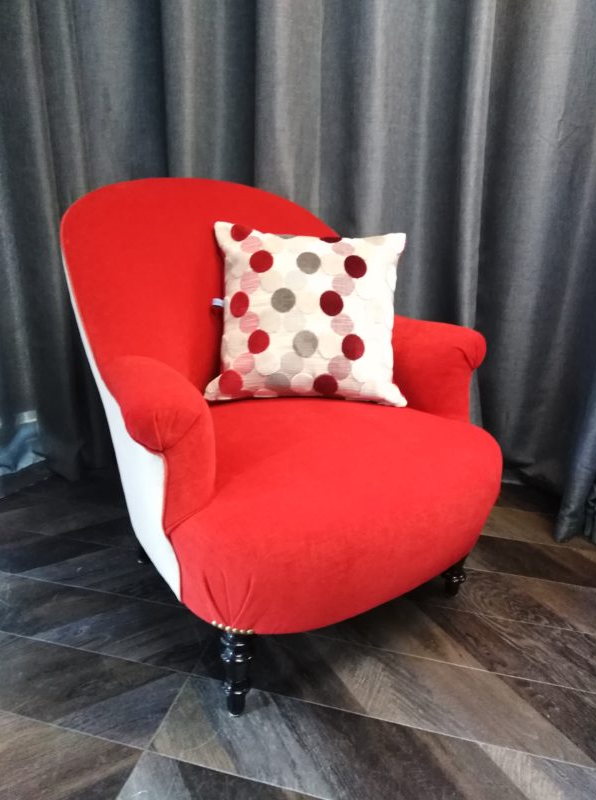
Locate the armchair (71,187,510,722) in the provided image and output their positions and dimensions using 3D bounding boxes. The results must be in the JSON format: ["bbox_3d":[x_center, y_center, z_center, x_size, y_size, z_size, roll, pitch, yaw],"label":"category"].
[{"bbox_3d":[-0.033,0.005,1.169,0.729,0.810,0.753,-13,24,-34],"label":"armchair"}]

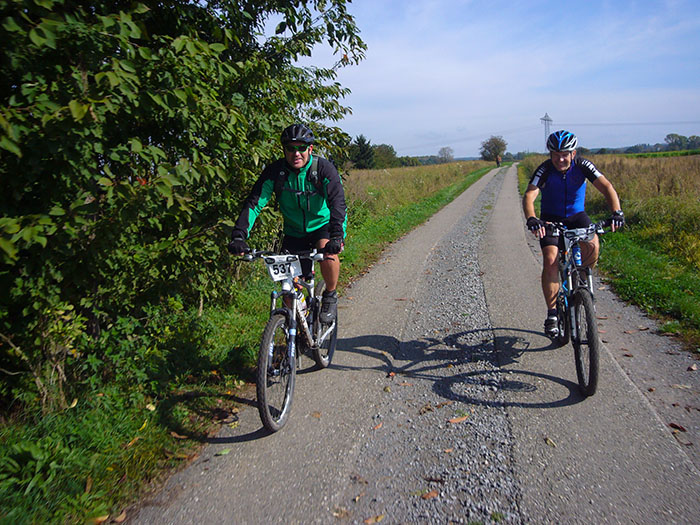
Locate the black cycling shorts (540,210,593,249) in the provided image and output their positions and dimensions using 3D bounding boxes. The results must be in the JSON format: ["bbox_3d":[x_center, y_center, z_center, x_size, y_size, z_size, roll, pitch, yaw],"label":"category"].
[{"bbox_3d":[1.560,-0.237,4.119,0.390,0.300,0.420,0,10,12],"label":"black cycling shorts"}]

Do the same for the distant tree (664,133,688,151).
[{"bbox_3d":[161.462,-59.219,280.000,11.500,9.600,11.500,4,12,29],"label":"distant tree"}]

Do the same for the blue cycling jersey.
[{"bbox_3d":[1.520,-0.512,4.015,0.500,0.480,0.420,0,10,12],"label":"blue cycling jersey"}]

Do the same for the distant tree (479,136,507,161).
[{"bbox_3d":[23.154,-18.280,92.000,4.700,5.000,4.700,1,10,14],"label":"distant tree"}]

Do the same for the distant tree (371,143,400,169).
[{"bbox_3d":[6.040,-17.701,95.000,4.800,4.500,4.800,-1,10,4],"label":"distant tree"}]

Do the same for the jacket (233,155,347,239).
[{"bbox_3d":[-0.352,-0.405,3.559,0.640,0.540,0.580,1,10,13],"label":"jacket"}]

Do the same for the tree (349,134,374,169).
[{"bbox_3d":[1.930,-18.456,95.000,4.800,6.000,4.800,-1,10,1],"label":"tree"}]

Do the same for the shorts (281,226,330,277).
[{"bbox_3d":[-0.271,-0.096,3.722,0.370,0.320,0.430,1,10,13],"label":"shorts"}]

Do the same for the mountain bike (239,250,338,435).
[{"bbox_3d":[-0.301,0.356,3.615,0.630,1.050,1.680,1,10,13],"label":"mountain bike"}]

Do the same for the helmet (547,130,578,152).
[{"bbox_3d":[1.428,-0.814,3.813,0.205,0.165,0.280,1,17,15],"label":"helmet"}]

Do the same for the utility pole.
[{"bbox_3d":[104.592,-67.821,300.000,6.200,23.000,4.000,2,11,19],"label":"utility pole"}]

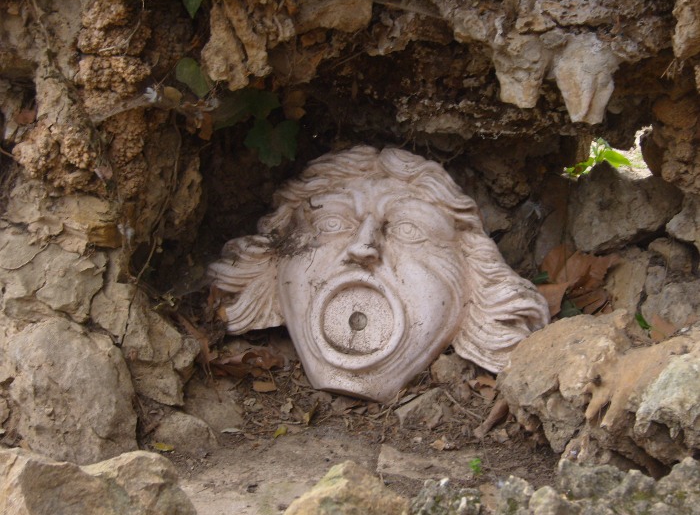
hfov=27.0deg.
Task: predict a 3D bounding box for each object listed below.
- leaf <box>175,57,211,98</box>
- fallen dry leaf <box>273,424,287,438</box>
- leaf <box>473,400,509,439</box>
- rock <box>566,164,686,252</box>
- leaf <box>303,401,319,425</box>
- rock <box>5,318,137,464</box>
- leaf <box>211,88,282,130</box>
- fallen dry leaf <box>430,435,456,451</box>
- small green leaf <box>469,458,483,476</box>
[{"bbox_3d":[-0.220,-0.251,2.030,0.047,0.049,0.028,0,15,0],"label":"leaf"},{"bbox_3d":[-0.090,0.225,1.889,0.022,0.012,0.021,0,15,0],"label":"fallen dry leaf"},{"bbox_3d":[0.183,0.211,1.899,0.030,0.033,0.061,11,19,35],"label":"leaf"},{"bbox_3d":[0.436,-0.076,2.303,0.174,0.127,0.141,0,15,0],"label":"rock"},{"bbox_3d":[-0.052,0.207,1.936,0.021,0.024,0.024,0,15,0],"label":"leaf"},{"bbox_3d":[-0.370,0.176,1.927,0.169,0.174,0.150,0,15,0],"label":"rock"},{"bbox_3d":[-0.150,-0.215,2.106,0.094,0.056,0.047,0,15,0],"label":"leaf"},{"bbox_3d":[0.119,0.238,1.861,0.032,0.011,0.028,0,15,0],"label":"fallen dry leaf"},{"bbox_3d":[0.156,0.259,1.805,0.018,0.017,0.019,0,15,0],"label":"small green leaf"}]

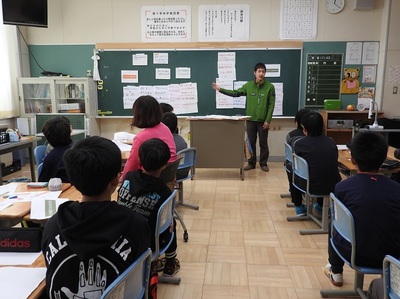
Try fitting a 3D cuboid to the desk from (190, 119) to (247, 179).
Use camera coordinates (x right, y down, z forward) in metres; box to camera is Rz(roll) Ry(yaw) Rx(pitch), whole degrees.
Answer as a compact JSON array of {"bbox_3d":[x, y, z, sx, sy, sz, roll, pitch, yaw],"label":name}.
[{"bbox_3d":[0.279,-0.029,5.181,0.900,0.900,0.480,0,9,5],"label":"desk"}]

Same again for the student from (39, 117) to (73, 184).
[{"bbox_3d":[-1.177,0.240,3.038,0.450,1.090,0.640,6,11,34],"label":"student"}]

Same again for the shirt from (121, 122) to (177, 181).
[{"bbox_3d":[-0.443,0.066,3.050,0.460,0.560,0.400,-6,11,-30],"label":"shirt"}]

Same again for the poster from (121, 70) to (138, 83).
[{"bbox_3d":[-1.256,-1.302,6.179,0.308,0.222,0.010,1,10,5],"label":"poster"}]

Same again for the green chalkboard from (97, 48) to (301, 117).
[{"bbox_3d":[-0.067,-1.167,6.122,3.607,1.201,0.060,1,10,5],"label":"green chalkboard"}]

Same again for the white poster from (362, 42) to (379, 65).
[{"bbox_3d":[2.880,-1.619,5.837,0.257,0.360,0.010,0,9,5],"label":"white poster"}]

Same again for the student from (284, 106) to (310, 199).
[{"bbox_3d":[1.198,0.058,4.080,0.430,1.080,0.660,0,9,5],"label":"student"}]

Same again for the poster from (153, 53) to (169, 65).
[{"bbox_3d":[-0.692,-1.600,6.081,0.263,0.184,0.010,1,10,5],"label":"poster"}]

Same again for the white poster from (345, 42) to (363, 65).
[{"bbox_3d":[2.596,-1.624,5.848,0.249,0.360,0.010,1,10,5],"label":"white poster"}]

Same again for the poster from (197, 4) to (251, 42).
[{"bbox_3d":[0.424,-2.169,5.950,0.873,0.593,0.015,0,9,5],"label":"poster"}]

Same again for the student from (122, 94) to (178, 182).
[{"bbox_3d":[-0.465,0.117,3.263,0.480,1.250,0.720,-7,12,-37],"label":"student"}]

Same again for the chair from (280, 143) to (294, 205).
[{"bbox_3d":[1.195,0.274,3.948,0.460,0.680,0.390,1,10,5],"label":"chair"}]

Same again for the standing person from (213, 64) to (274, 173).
[{"bbox_3d":[0.694,-0.508,5.526,1.010,1.700,0.400,2,10,12],"label":"standing person"}]

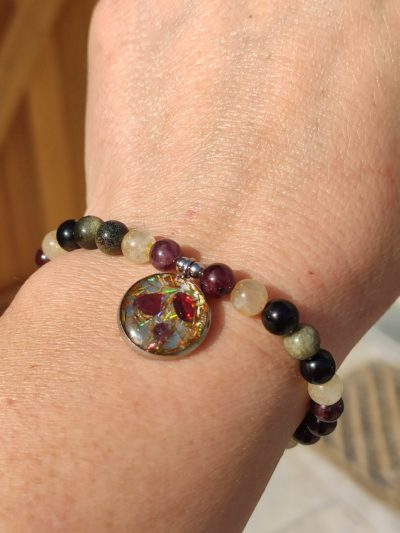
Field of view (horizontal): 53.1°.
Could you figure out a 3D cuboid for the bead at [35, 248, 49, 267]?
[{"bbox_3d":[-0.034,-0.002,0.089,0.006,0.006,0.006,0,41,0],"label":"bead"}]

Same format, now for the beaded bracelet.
[{"bbox_3d":[-0.010,0.021,0.085,0.077,0.057,0.021,22,48,17],"label":"beaded bracelet"}]

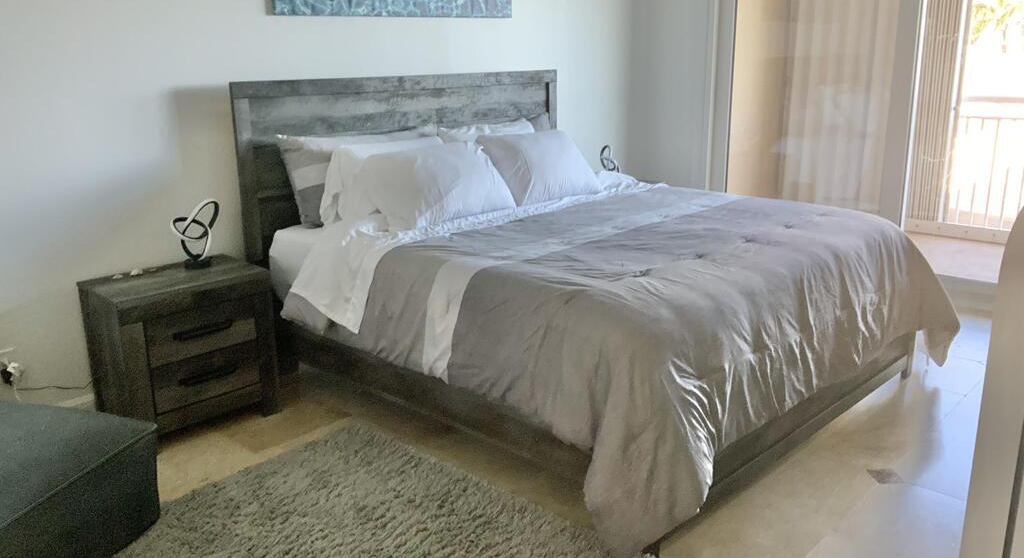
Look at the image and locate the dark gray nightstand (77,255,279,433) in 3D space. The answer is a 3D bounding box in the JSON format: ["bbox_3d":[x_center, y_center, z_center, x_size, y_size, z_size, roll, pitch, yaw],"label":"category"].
[{"bbox_3d":[-1.315,0.292,3.436,0.393,0.625,0.600,13,20,43],"label":"dark gray nightstand"}]

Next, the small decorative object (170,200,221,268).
[{"bbox_3d":[-1.280,-0.178,3.491,0.110,0.255,0.162,13,20,43],"label":"small decorative object"}]

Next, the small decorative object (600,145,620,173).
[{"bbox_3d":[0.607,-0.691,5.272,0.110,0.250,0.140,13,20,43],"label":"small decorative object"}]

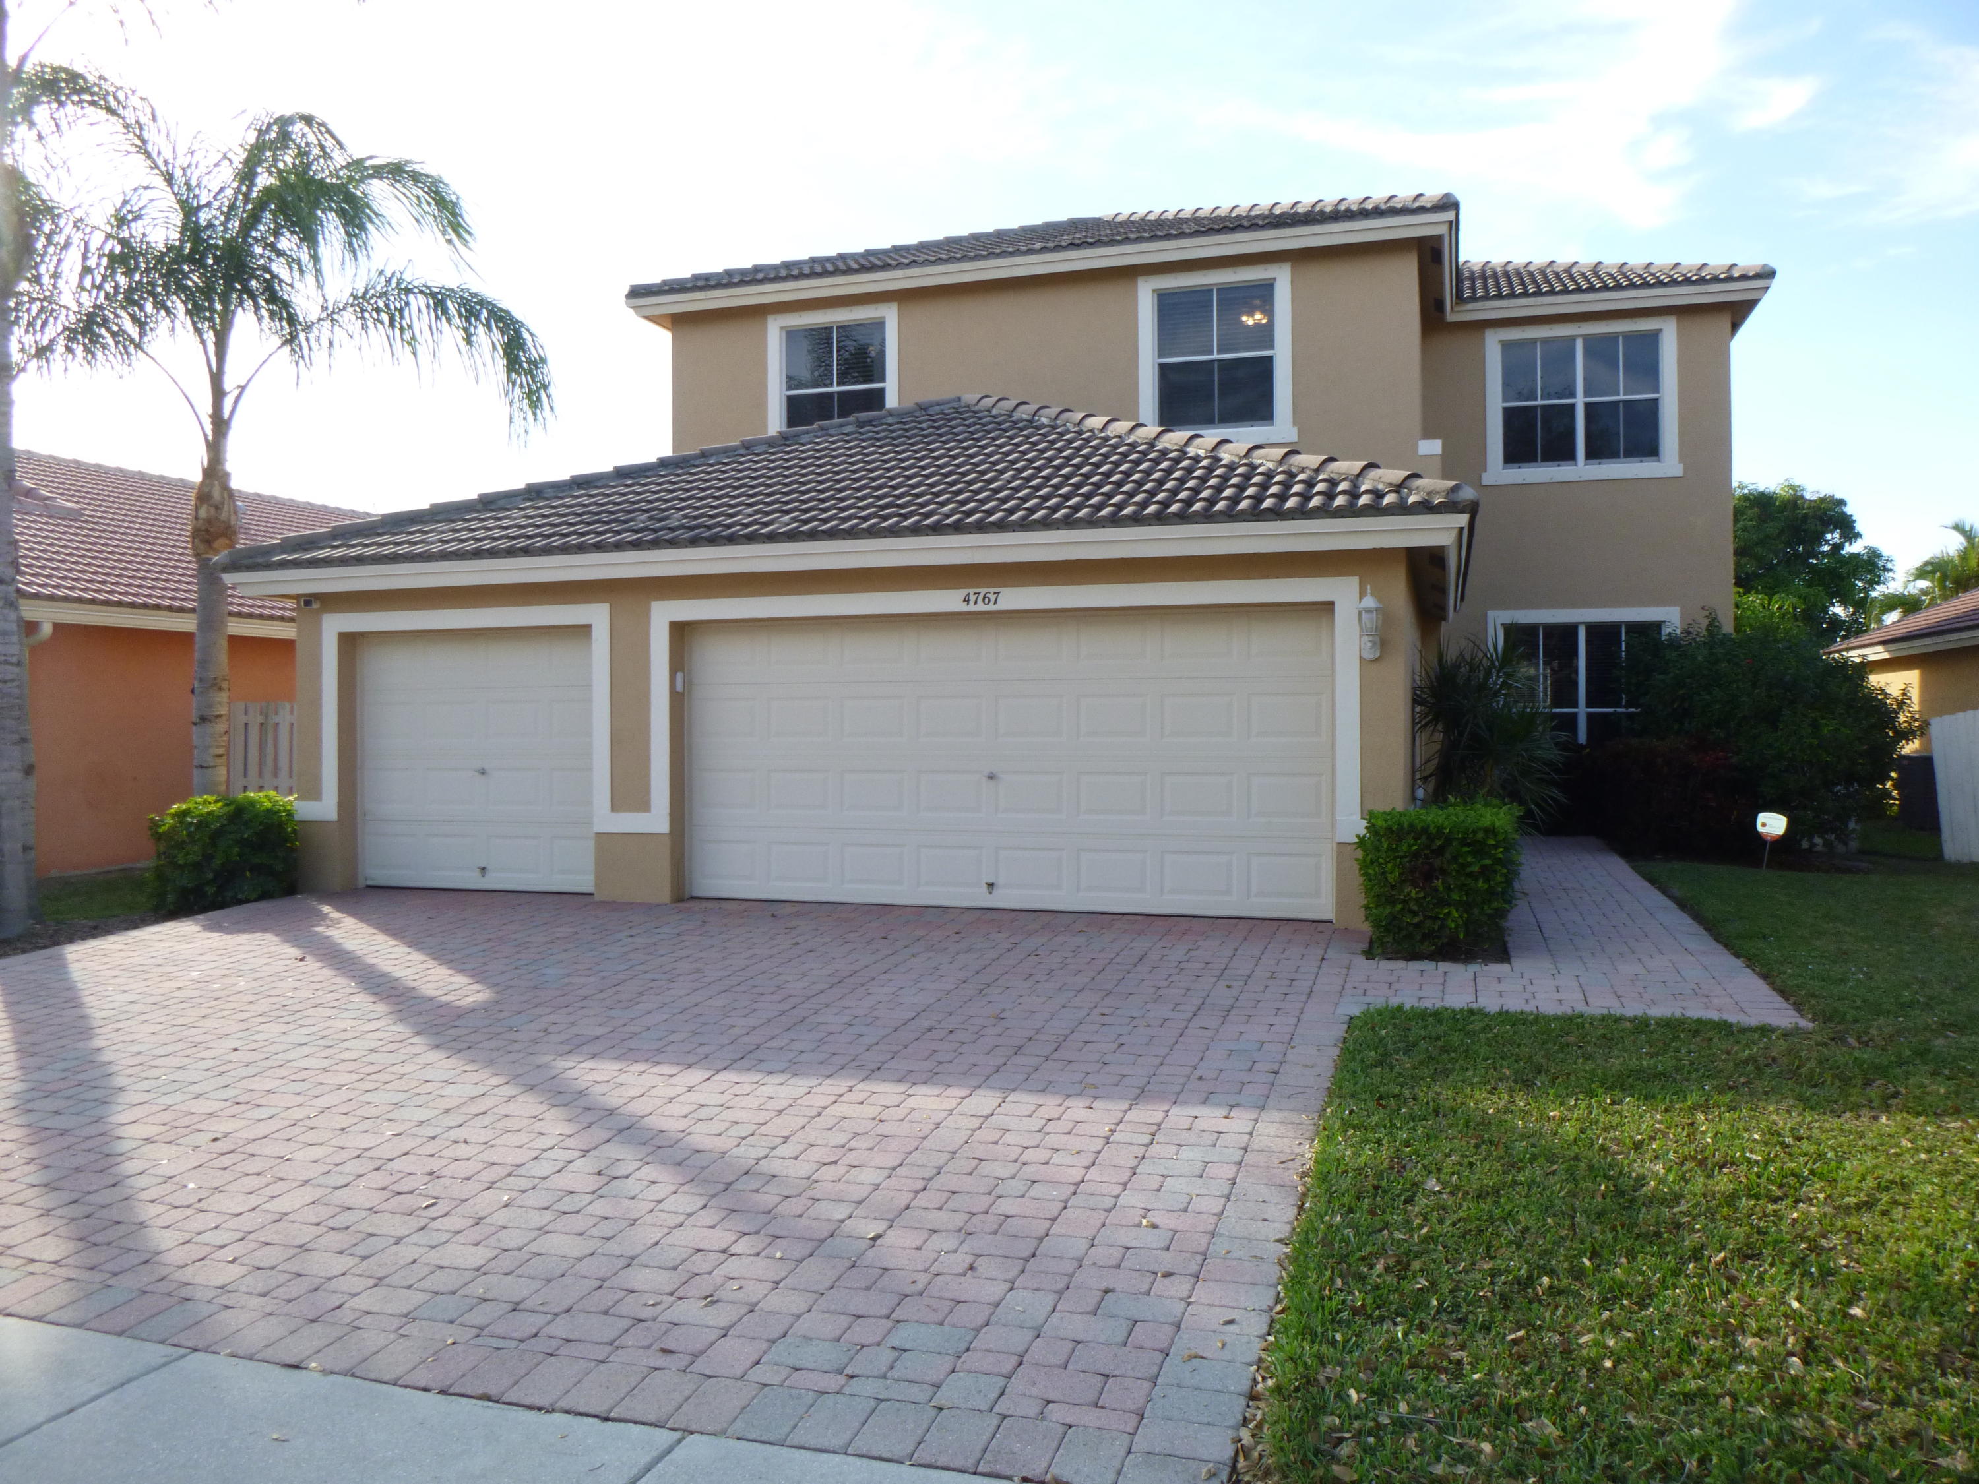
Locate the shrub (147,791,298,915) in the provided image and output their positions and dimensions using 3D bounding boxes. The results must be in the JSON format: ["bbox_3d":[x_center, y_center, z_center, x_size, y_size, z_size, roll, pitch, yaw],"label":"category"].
[{"bbox_3d":[-6.050,0.820,11.250,0.880,0.880,0.880,0,0,17],"label":"shrub"}]

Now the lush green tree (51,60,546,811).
[{"bbox_3d":[-5.950,-2.180,12.300,4.100,6.950,4.100,0,0,17],"label":"lush green tree"}]

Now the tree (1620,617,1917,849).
[{"bbox_3d":[7.766,-0.100,14.238,2.650,2.250,2.400,0,0,17],"label":"tree"}]

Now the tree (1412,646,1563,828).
[{"bbox_3d":[3.750,0.220,10.750,1.150,1.900,1.150,0,0,17],"label":"tree"}]

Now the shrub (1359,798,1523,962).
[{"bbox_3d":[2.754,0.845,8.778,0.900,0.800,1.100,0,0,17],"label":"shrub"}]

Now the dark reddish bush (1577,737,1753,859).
[{"bbox_3d":[6.542,0.500,13.937,1.300,1.080,1.700,0,0,17],"label":"dark reddish bush"}]

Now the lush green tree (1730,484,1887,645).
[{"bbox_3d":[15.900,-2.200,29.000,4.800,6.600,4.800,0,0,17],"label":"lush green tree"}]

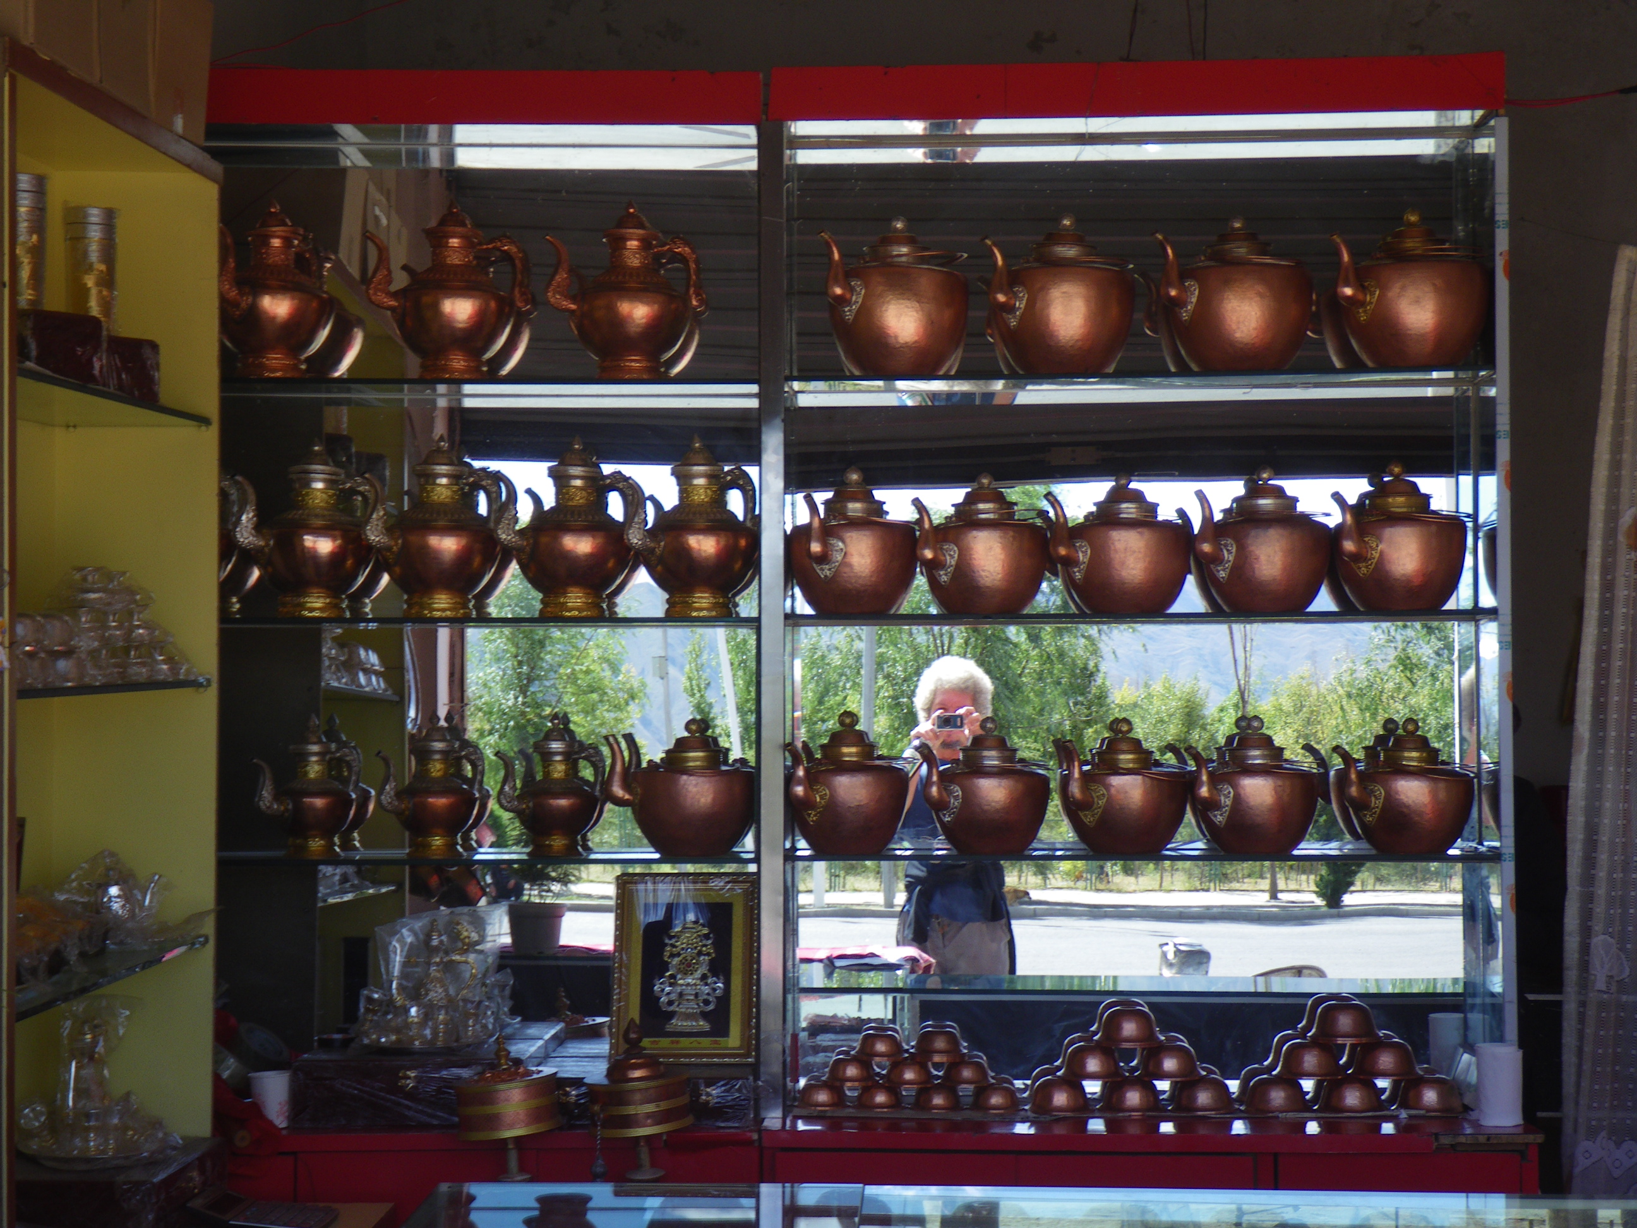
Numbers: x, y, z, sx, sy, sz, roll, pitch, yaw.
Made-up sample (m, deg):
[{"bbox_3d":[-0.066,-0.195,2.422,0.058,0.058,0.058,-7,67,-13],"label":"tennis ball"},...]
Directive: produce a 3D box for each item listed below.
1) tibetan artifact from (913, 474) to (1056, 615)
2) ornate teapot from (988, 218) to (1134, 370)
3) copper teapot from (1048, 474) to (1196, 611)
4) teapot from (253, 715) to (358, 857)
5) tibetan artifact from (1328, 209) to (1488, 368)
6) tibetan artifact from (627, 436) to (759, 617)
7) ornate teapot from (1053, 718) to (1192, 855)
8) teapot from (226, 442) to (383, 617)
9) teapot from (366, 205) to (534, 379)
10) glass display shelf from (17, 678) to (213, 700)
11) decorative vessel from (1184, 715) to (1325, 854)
[{"bbox_3d":[0.239,-0.103,4.377,0.252,0.213,0.211,1,-2,-44],"label":"tibetan artifact"},{"bbox_3d":[0.360,-0.477,4.387,0.259,0.249,0.230,1,-2,-33],"label":"ornate teapot"},{"bbox_3d":[0.455,-0.106,4.473,0.242,0.212,0.198,1,-3,-38],"label":"copper teapot"},{"bbox_3d":[-0.770,0.260,4.448,0.123,0.211,0.211,-2,-2,38],"label":"teapot"},{"bbox_3d":[0.892,-0.495,4.450,0.270,0.241,0.224,1,-2,-36],"label":"tibetan artifact"},{"bbox_3d":[-0.193,-0.134,4.511,0.243,0.277,0.183,1,-3,-38],"label":"tibetan artifact"},{"bbox_3d":[0.450,0.256,4.354,0.215,0.201,0.252,-2,-2,43],"label":"ornate teapot"},{"bbox_3d":[-0.784,-0.133,4.531,0.252,0.274,0.190,1,-3,-38],"label":"teapot"},{"bbox_3d":[-0.559,-0.485,4.450,0.264,0.274,0.177,1,-2,-25],"label":"teapot"},{"bbox_3d":[-0.998,0.095,3.758,0.220,0.009,0.870,0,0,3],"label":"glass display shelf"},{"bbox_3d":[0.640,0.254,4.345,0.247,0.204,0.206,1,-2,-41],"label":"decorative vessel"}]

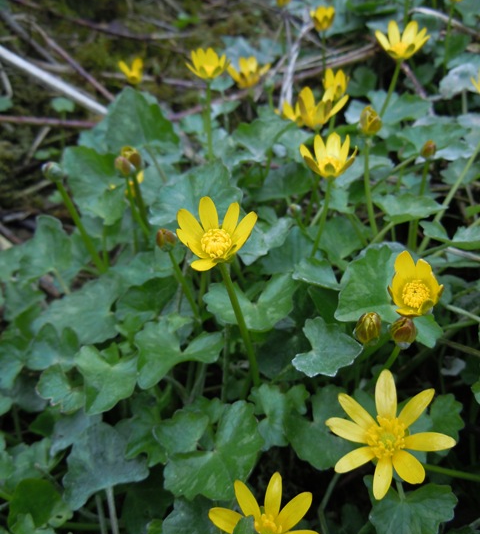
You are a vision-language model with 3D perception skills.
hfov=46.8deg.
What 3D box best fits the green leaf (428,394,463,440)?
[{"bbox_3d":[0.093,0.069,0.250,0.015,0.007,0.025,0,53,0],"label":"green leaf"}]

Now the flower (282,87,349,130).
[{"bbox_3d":[0.055,-0.117,0.405,0.045,0.023,0.038,0,40,0],"label":"flower"}]

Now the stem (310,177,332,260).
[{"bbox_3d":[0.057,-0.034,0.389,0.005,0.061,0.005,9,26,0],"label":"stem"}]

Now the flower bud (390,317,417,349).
[{"bbox_3d":[0.062,0.025,0.212,0.010,0.013,0.010,-4,26,0],"label":"flower bud"}]

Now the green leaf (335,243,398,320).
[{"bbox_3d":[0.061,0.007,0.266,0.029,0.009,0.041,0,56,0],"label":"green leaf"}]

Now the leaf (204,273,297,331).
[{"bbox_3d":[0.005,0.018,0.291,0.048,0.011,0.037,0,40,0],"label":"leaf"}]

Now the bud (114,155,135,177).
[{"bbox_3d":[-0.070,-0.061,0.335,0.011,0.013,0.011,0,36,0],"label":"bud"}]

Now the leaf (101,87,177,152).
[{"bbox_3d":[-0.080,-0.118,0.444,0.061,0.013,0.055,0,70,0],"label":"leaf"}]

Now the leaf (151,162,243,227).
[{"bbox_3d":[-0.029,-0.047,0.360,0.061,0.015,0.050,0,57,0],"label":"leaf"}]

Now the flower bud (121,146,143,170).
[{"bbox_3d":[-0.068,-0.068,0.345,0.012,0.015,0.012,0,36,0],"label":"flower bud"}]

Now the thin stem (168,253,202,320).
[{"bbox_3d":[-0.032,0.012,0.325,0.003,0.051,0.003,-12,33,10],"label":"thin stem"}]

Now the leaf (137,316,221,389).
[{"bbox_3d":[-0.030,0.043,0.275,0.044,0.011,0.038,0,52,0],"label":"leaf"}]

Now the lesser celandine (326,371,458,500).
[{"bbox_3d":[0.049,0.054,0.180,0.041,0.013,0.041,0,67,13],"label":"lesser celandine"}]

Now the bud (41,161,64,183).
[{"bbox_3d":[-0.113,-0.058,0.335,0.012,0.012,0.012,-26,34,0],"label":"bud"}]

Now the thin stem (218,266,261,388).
[{"bbox_3d":[0.001,0.027,0.235,0.003,0.065,0.003,-15,27,0],"label":"thin stem"}]

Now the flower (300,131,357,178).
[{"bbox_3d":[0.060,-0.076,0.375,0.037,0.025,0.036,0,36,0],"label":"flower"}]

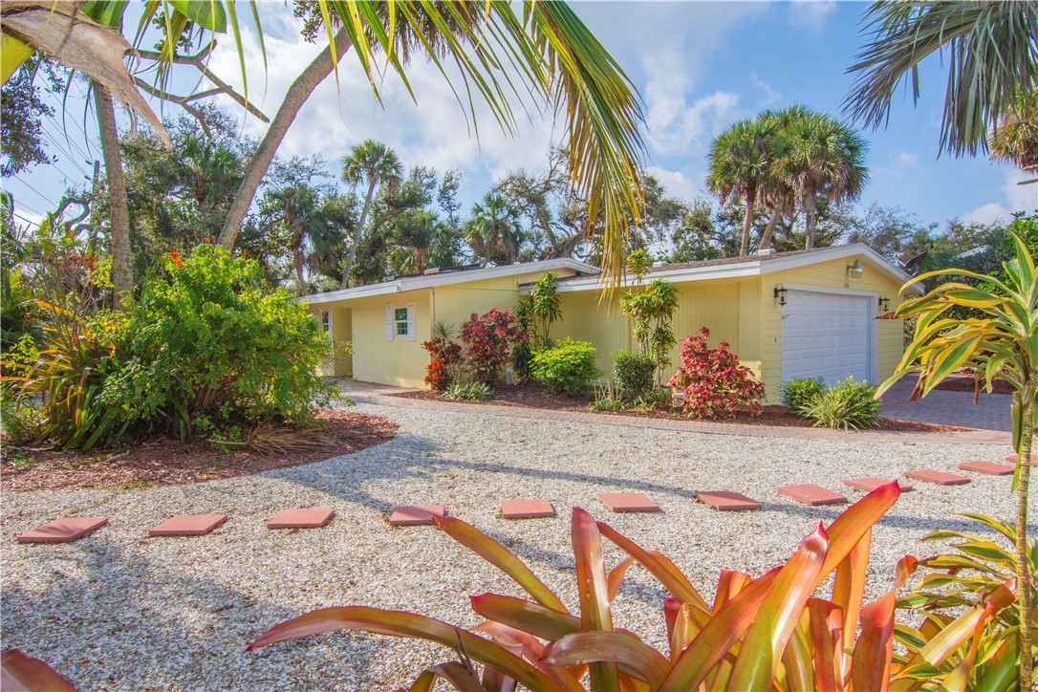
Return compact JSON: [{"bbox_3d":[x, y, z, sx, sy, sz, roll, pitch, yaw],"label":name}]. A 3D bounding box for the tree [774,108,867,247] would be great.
[{"bbox_3d":[12.664,-4.574,23.300,3.600,10.733,3.600,0,1,29],"label":"tree"}]

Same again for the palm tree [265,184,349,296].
[{"bbox_3d":[-9.767,-3.339,24.910,3.700,8.300,3.700,0,2,0],"label":"palm tree"}]

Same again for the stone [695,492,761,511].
[{"bbox_3d":[1.848,1.370,4.837,0.400,0.045,0.400,-1,2,-9],"label":"stone"}]

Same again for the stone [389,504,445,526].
[{"bbox_3d":[-0.850,1.438,4.640,0.406,0.042,0.406,-1,1,-4],"label":"stone"}]

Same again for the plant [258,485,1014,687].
[{"bbox_3d":[0.234,0.873,1.377,1.650,1.070,1.200,0,2,0],"label":"plant"}]

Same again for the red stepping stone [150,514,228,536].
[{"bbox_3d":[-2.678,1.462,4.458,0.406,0.042,0.406,-1,1,-5],"label":"red stepping stone"}]

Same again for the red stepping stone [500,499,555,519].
[{"bbox_3d":[0.070,1.426,4.780,0.406,0.042,0.406,-1,1,-4],"label":"red stepping stone"}]

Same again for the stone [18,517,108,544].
[{"bbox_3d":[-3.632,1.473,4.380,0.406,0.042,0.406,-1,1,-3],"label":"stone"}]

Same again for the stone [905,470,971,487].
[{"bbox_3d":[4.224,1.337,5.527,0.400,0.045,0.400,-1,2,-18],"label":"stone"}]

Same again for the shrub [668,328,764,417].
[{"bbox_3d":[3.442,0.425,9.517,1.600,1.490,1.400,0,2,0],"label":"shrub"}]

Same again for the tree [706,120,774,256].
[{"bbox_3d":[10.117,-4.843,24.869,3.500,11.100,3.500,0,2,0],"label":"tree"}]

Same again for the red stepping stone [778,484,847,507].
[{"bbox_3d":[2.669,1.361,4.977,0.400,0.045,0.400,-1,2,-15],"label":"red stepping stone"}]

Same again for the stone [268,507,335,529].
[{"bbox_3d":[-1.751,1.401,4.432,0.400,0.045,0.400,0,2,-5],"label":"stone"}]

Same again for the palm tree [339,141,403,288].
[{"bbox_3d":[-8.210,-5.096,29.500,3.900,11.994,3.400,-1,1,0],"label":"palm tree"}]

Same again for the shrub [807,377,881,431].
[{"bbox_3d":[5.006,0.877,8.450,1.030,0.767,0.950,0,1,31],"label":"shrub"}]

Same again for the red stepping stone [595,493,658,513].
[{"bbox_3d":[0.984,1.413,4.931,0.406,0.042,0.406,-1,1,-8],"label":"red stepping stone"}]

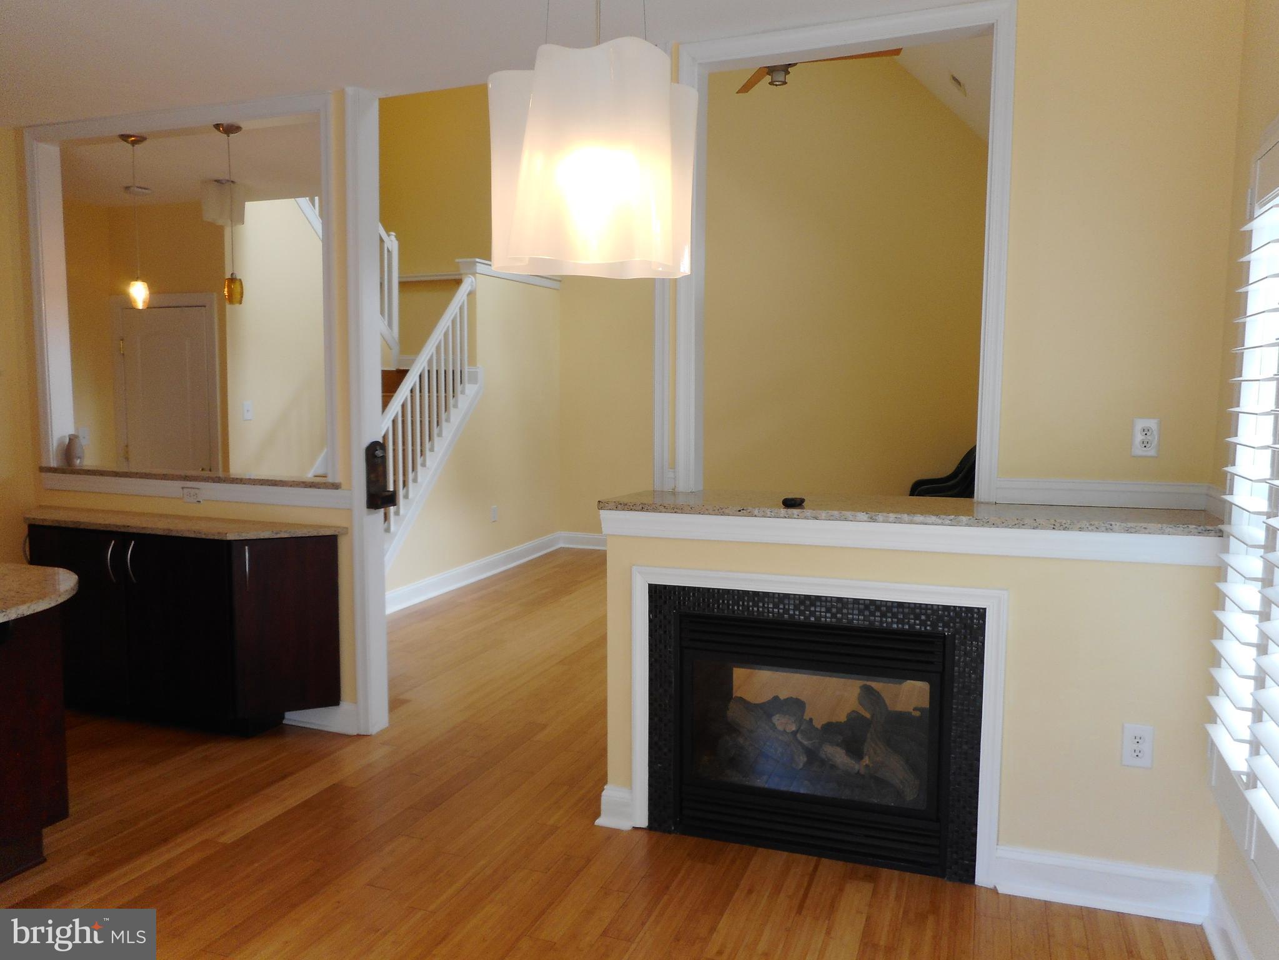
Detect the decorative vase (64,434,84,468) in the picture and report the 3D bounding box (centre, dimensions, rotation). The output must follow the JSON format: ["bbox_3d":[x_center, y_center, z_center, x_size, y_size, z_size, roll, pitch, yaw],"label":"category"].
[{"bbox_3d":[-2.740,-0.137,4.480,0.085,0.165,0.085,2,5,18],"label":"decorative vase"}]

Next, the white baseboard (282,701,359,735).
[{"bbox_3d":[-1.406,1.027,4.042,0.398,0.140,0.018,2,5,21],"label":"white baseboard"}]

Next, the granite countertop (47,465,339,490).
[{"bbox_3d":[-2.036,-0.016,4.253,1.710,0.031,0.210,2,5,18],"label":"granite countertop"}]

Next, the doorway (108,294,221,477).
[{"bbox_3d":[-3.174,-0.171,6.271,0.940,2.145,0.110,2,5,21],"label":"doorway"}]

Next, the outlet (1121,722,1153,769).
[{"bbox_3d":[1.405,0.749,2.609,0.074,0.120,0.010,2,5,18],"label":"outlet"}]

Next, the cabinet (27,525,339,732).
[{"bbox_3d":[-2.164,0.648,4.148,1.766,0.868,0.300,2,5,21],"label":"cabinet"}]

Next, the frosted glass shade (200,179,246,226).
[{"bbox_3d":[-2.423,-1.605,5.374,0.244,0.236,0.244,2,5,21],"label":"frosted glass shade"}]

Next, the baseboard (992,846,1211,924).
[{"bbox_3d":[1.323,1.162,2.657,0.555,0.134,0.022,2,5,18],"label":"baseboard"}]

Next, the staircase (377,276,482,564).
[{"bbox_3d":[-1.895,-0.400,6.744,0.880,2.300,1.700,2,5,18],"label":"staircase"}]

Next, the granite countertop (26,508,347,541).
[{"bbox_3d":[-2.129,0.197,4.068,1.760,0.032,0.330,2,5,18],"label":"granite countertop"}]

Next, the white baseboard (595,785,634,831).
[{"bbox_3d":[-0.078,1.109,3.126,0.125,0.134,0.024,2,5,18],"label":"white baseboard"}]

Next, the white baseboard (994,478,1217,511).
[{"bbox_3d":[1.429,0.044,2.887,0.589,0.081,0.018,2,5,21],"label":"white baseboard"}]

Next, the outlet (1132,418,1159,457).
[{"bbox_3d":[1.551,-0.129,2.831,0.072,0.117,0.010,2,5,21],"label":"outlet"}]

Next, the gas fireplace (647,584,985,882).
[{"bbox_3d":[0.590,0.765,3.099,1.042,0.839,0.420,2,5,21],"label":"gas fireplace"}]

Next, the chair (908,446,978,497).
[{"bbox_3d":[2.595,0.289,6.980,0.850,1.120,0.800,-1,5,-12],"label":"chair"}]

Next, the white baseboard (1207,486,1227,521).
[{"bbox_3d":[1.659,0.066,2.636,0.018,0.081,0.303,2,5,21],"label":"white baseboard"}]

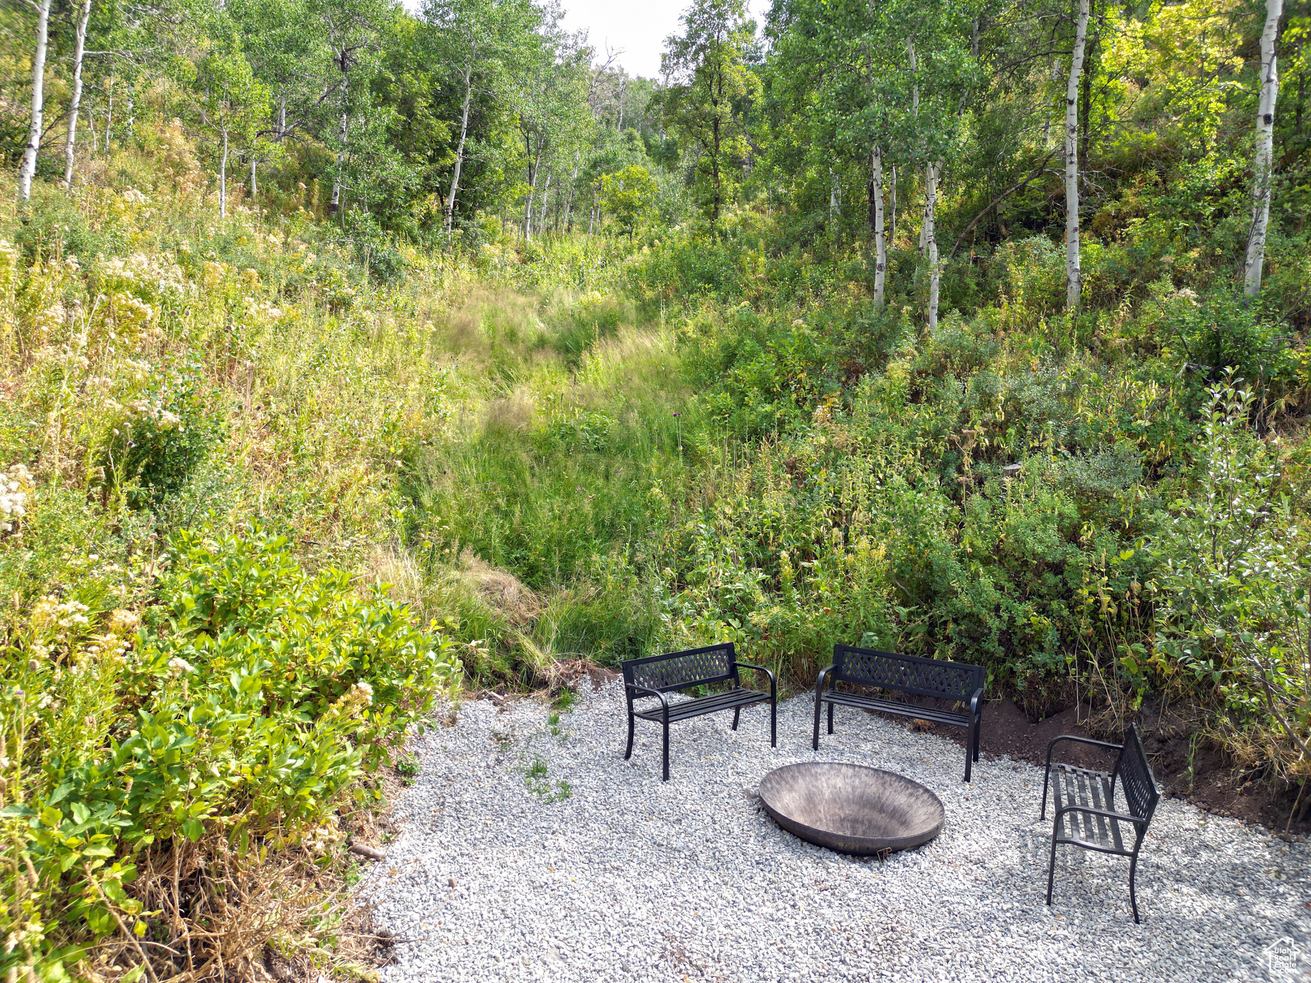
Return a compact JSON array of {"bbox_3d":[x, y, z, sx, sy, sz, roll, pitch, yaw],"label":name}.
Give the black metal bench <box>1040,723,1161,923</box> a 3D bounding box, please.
[{"bbox_3d":[2.885,2.087,5.987,0.593,0.810,1.275,3,6,21],"label":"black metal bench"}]

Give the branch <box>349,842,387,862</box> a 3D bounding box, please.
[{"bbox_3d":[-1.818,2.279,5.739,0.270,0.060,0.060,4,6,19],"label":"branch"}]

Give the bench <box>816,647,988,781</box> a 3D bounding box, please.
[{"bbox_3d":[2.075,1.855,7.753,1.275,0.810,0.593,5,6,26],"label":"bench"}]

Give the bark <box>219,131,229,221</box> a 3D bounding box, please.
[{"bbox_3d":[-8.735,-6.448,18.413,0.120,1.801,0.114,5,6,0],"label":"bark"}]

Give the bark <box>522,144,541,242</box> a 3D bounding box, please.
[{"bbox_3d":[-3.618,-8.802,26.867,0.210,2.762,0.200,7,6,0],"label":"bark"}]

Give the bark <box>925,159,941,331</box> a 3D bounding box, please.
[{"bbox_3d":[5.117,-4.562,16.851,0.220,3.072,0.209,-3,6,0],"label":"bark"}]

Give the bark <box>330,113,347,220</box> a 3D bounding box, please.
[{"bbox_3d":[-8.138,-8.407,23.373,0.220,2.627,0.209,7,6,0],"label":"bark"}]

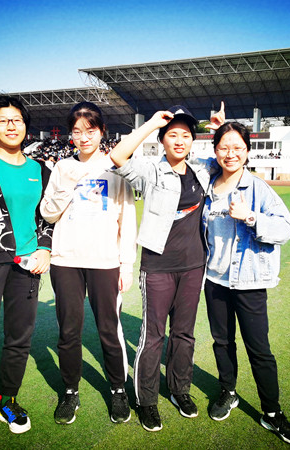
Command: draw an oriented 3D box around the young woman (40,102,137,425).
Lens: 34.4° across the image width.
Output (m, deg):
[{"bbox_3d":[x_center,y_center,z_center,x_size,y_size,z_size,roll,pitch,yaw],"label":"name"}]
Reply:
[{"bbox_3d":[-0.288,0.207,2.464,0.470,1.640,0.330,0,7,-5],"label":"young woman"}]

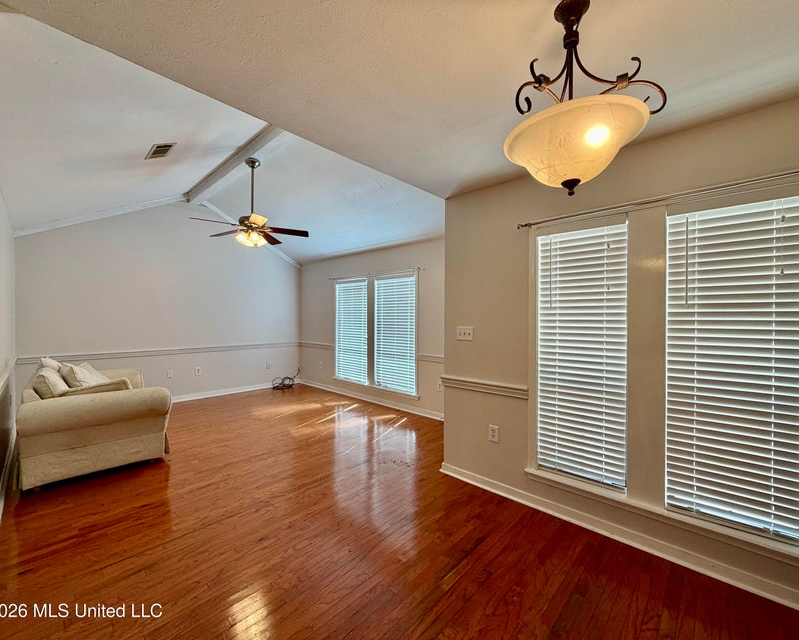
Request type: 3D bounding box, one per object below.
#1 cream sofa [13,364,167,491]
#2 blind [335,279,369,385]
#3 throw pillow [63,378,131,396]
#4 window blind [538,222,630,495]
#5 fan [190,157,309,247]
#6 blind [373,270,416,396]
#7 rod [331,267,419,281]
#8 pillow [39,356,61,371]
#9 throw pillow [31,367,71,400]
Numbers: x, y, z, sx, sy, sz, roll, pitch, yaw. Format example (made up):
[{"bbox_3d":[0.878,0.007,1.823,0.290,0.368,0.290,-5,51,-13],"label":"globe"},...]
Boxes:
[{"bbox_3d":[-3.136,0.921,3.522,1.805,0.801,0.984,0,0,44],"label":"cream sofa"},{"bbox_3d":[-0.836,0.205,5.967,0.882,1.704,0.063,0,0,44],"label":"blind"},{"bbox_3d":[-2.985,0.666,3.391,0.531,0.135,0.550,0,0,44],"label":"throw pillow"},{"bbox_3d":[1.204,0.223,2.321,0.556,1.649,0.063,0,0,44],"label":"window blind"},{"bbox_3d":[-1.916,-1.507,4.406,1.370,1.139,1.370,0,0,44],"label":"fan"},{"bbox_3d":[-0.070,0.217,5.236,0.859,1.706,0.063,0,0,44],"label":"blind"},{"bbox_3d":[-0.502,-0.716,5.473,2.094,0.053,0.087,0,0,44],"label":"rod"},{"bbox_3d":[-3.446,0.472,3.424,0.386,0.280,0.145,0,32,44],"label":"pillow"},{"bbox_3d":[-3.146,0.585,3.110,0.434,0.328,0.174,0,20,44],"label":"throw pillow"}]

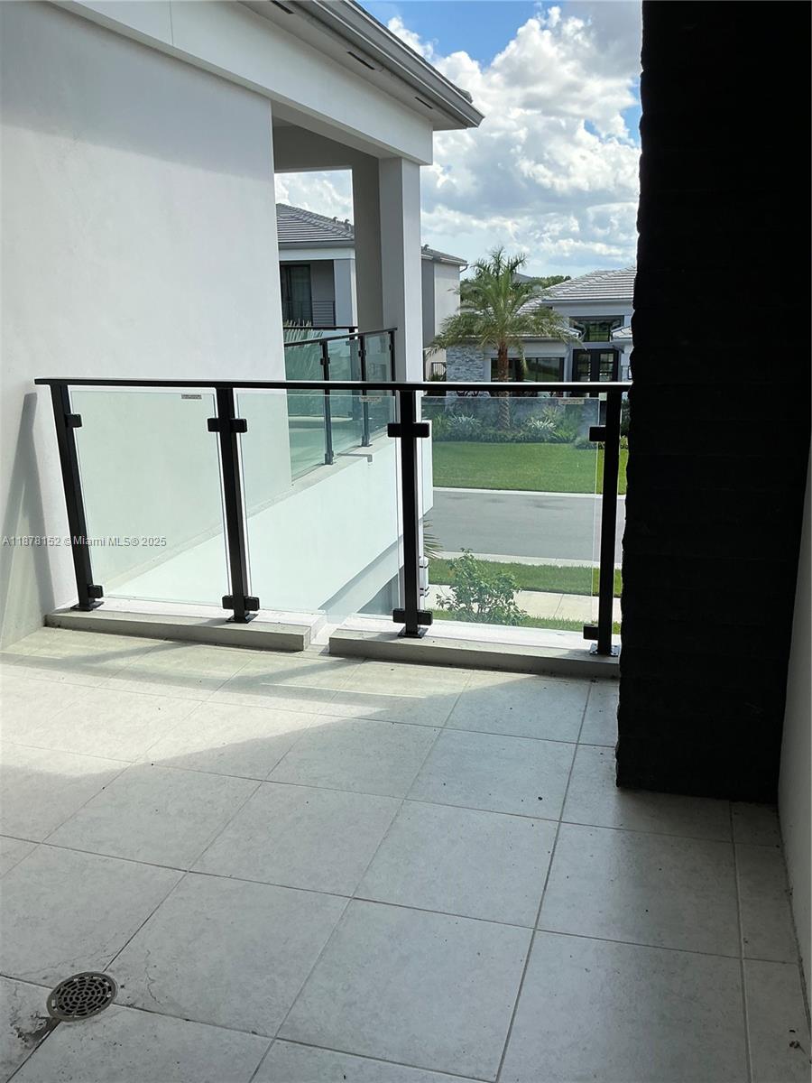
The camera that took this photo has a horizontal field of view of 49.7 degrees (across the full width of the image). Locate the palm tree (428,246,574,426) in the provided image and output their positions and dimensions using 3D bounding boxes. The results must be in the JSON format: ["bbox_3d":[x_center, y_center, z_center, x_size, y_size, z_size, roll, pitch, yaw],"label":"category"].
[{"bbox_3d":[3.656,-7.661,33.160,5.600,6.700,5.500,0,16,6],"label":"palm tree"}]

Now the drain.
[{"bbox_3d":[-0.718,1.012,1.941,0.145,0.015,0.145,-9,18,-24],"label":"drain"}]

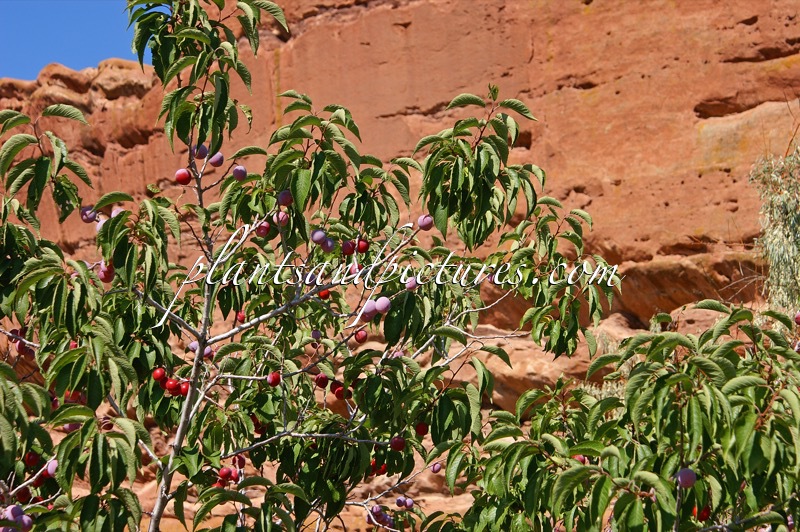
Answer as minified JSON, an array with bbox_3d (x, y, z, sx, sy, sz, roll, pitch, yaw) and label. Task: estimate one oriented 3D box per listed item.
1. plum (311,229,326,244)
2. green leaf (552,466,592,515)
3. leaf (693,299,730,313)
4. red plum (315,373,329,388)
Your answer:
[{"bbox_3d":[-0.150,-0.054,4.300,0.029,0.029,0.029,0,-7,0],"label":"plum"},{"bbox_3d":[0.300,0.390,4.050,0.035,0.106,0.042,40,0,-14],"label":"green leaf"},{"bbox_3d":[0.556,0.071,4.150,0.066,0.024,0.040,5,-9,-6],"label":"leaf"},{"bbox_3d":[-0.150,0.218,4.450,0.026,0.029,0.026,0,-9,0],"label":"red plum"}]

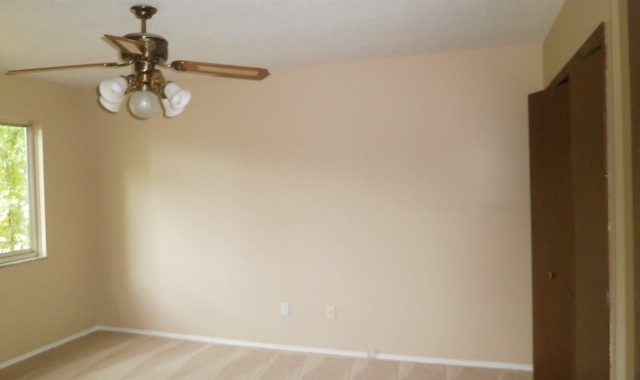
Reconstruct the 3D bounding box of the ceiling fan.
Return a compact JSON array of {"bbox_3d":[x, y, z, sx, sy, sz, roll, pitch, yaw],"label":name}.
[{"bbox_3d":[-0.945,-0.681,2.590,1.320,0.590,1.320,-2,2,-13],"label":"ceiling fan"}]

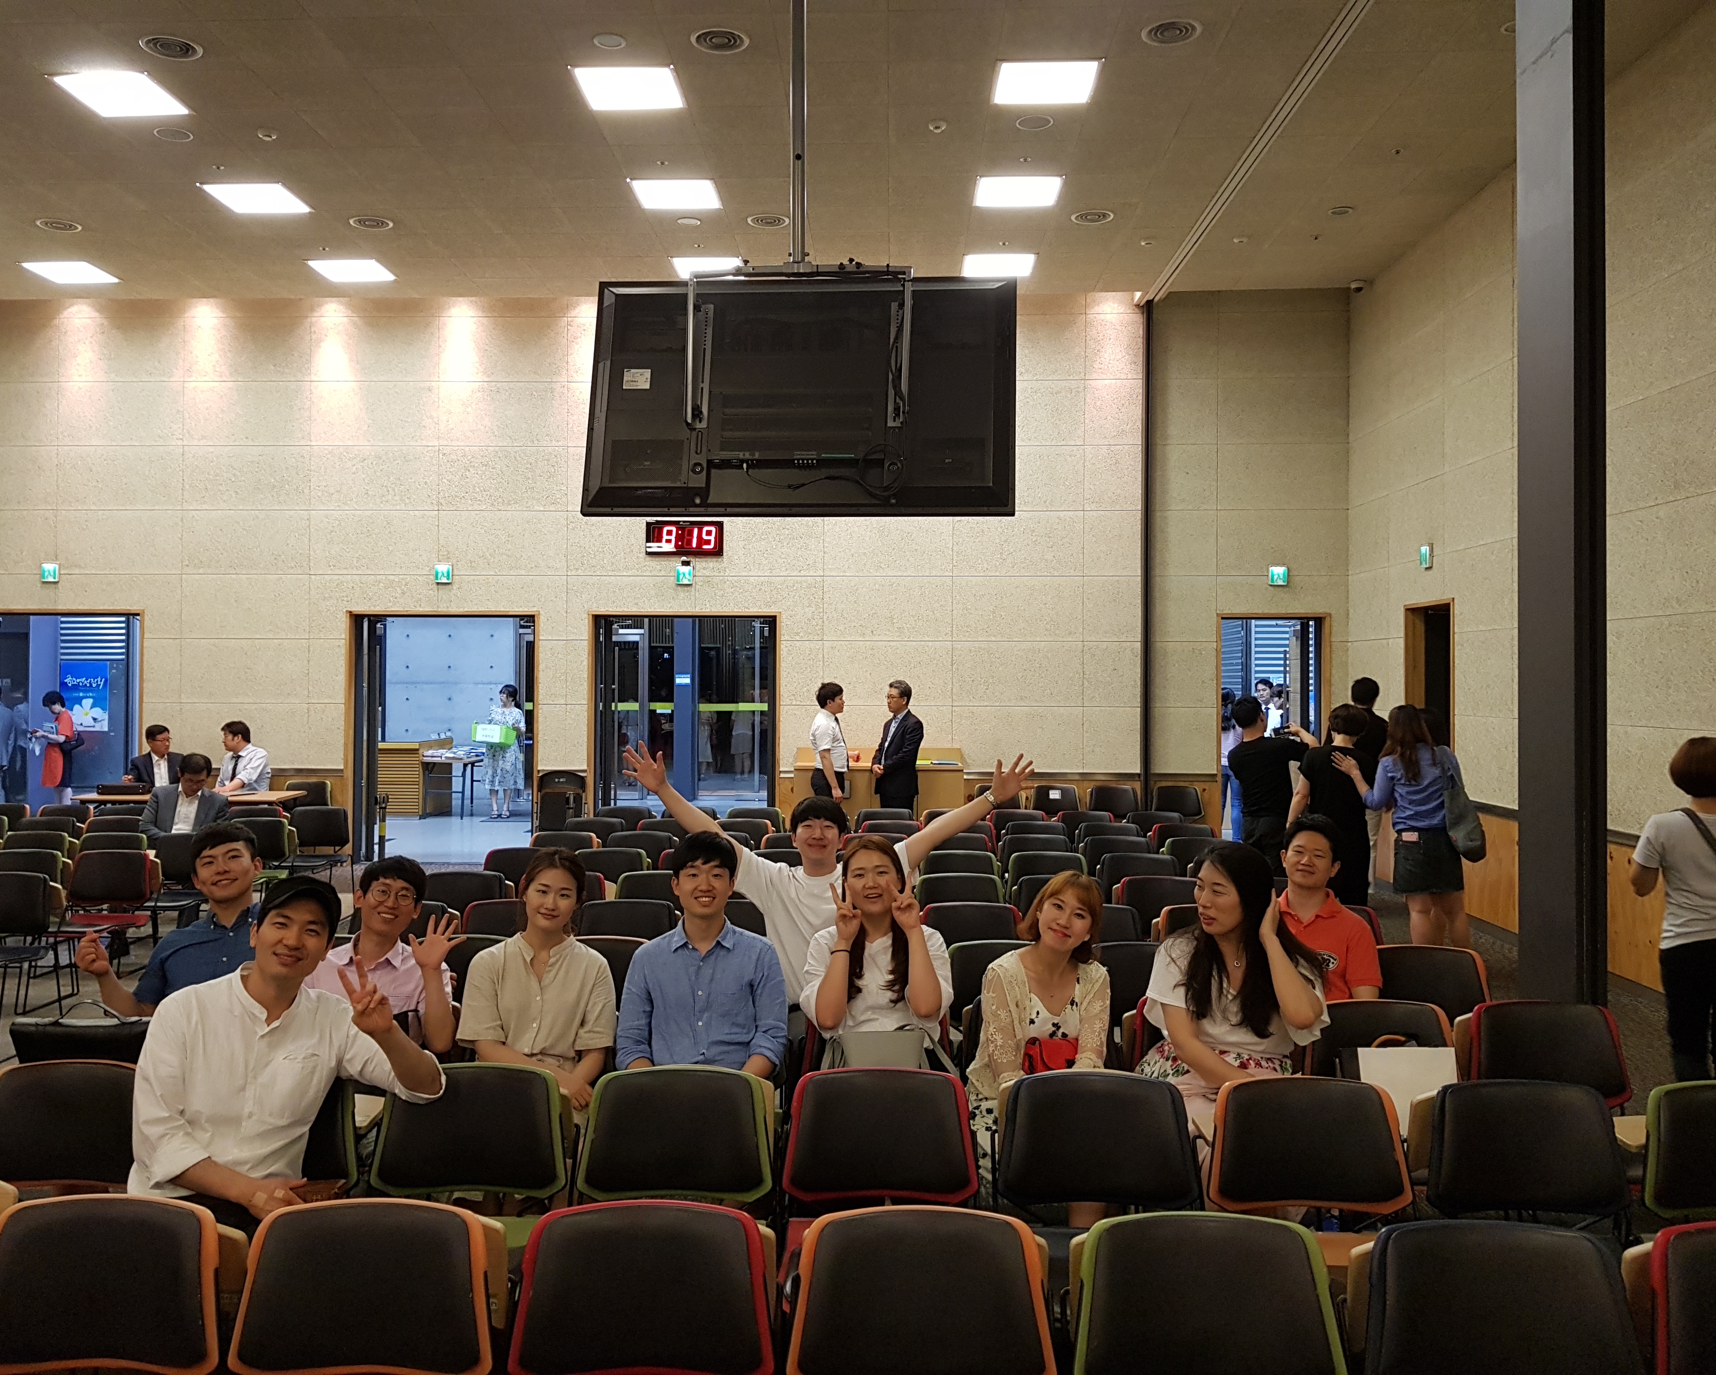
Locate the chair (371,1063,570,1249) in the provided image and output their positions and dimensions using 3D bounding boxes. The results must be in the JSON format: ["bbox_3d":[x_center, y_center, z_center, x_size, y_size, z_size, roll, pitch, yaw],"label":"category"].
[{"bbox_3d":[-0.925,1.285,3.020,0.500,0.790,0.550,0,0,3],"label":"chair"}]

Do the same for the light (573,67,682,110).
[{"bbox_3d":[-1.373,-3.630,8.300,0.620,0.050,0.620,0,0,2],"label":"light"}]

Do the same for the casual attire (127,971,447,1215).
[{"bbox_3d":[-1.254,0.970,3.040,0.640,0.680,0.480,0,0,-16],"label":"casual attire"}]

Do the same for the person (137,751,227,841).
[{"bbox_3d":[-4.233,1.041,8.650,0.540,1.210,0.700,0,0,-5],"label":"person"}]

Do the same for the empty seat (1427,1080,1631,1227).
[{"bbox_3d":[1.500,1.285,2.935,0.480,0.790,0.570,0,0,2],"label":"empty seat"}]

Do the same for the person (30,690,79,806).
[{"bbox_3d":[-9.095,0.860,15.600,0.550,1.600,0.450,0,0,-28],"label":"person"}]

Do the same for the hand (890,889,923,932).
[{"bbox_3d":[0.129,0.575,3.650,0.090,0.150,0.070,-6,0,0],"label":"hand"}]

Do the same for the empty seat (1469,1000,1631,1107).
[{"bbox_3d":[1.934,1.284,3.733,0.480,0.790,0.570,0,0,2],"label":"empty seat"}]

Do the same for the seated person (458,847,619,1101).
[{"bbox_3d":[-0.888,1.069,3.740,0.460,1.220,0.660,0,0,-6],"label":"seated person"}]

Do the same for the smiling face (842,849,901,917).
[{"bbox_3d":[0.041,0.528,3.730,0.155,0.190,0.140,-4,0,0],"label":"smiling face"}]

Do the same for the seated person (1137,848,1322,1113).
[{"bbox_3d":[0.930,1.035,3.470,0.520,1.280,0.780,0,0,14],"label":"seated person"}]

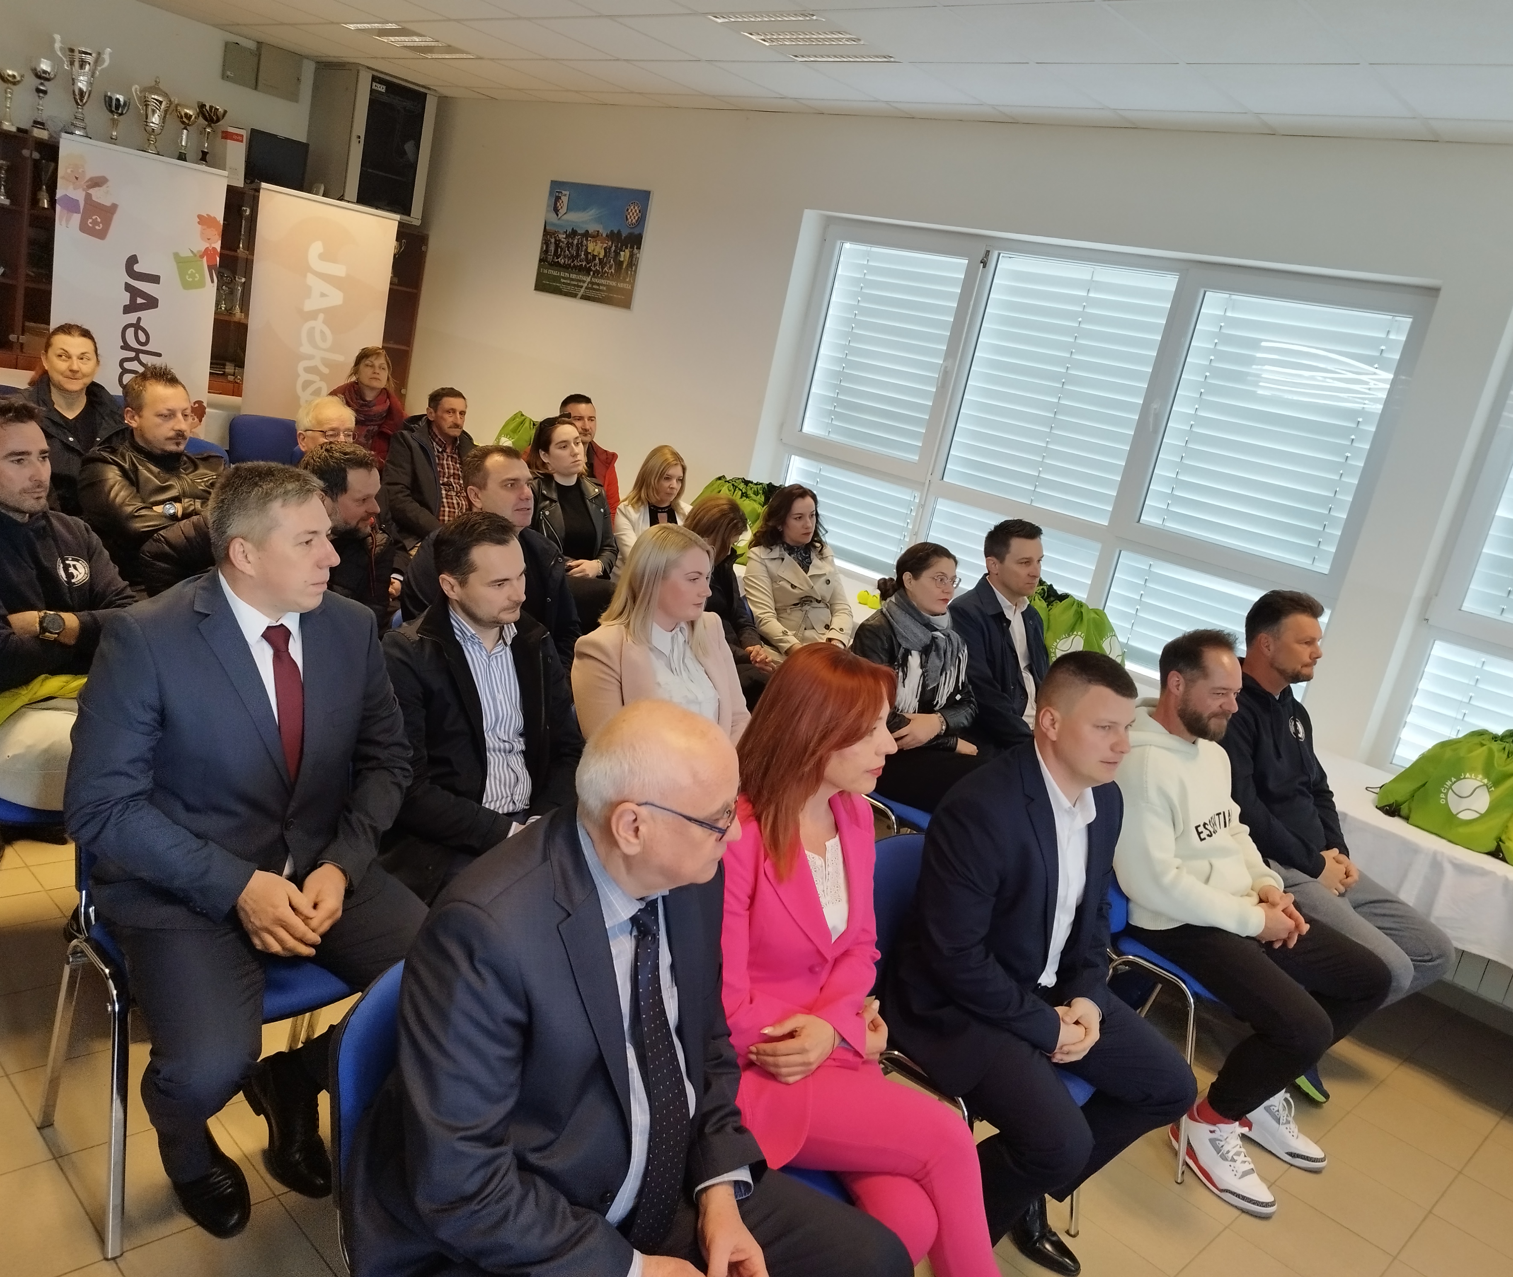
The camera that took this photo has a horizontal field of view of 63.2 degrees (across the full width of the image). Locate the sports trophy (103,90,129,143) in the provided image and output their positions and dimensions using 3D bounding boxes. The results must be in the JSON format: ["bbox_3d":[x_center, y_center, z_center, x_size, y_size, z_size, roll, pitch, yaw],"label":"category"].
[{"bbox_3d":[-3.709,-2.986,7.132,0.150,0.345,0.150,24,18,40],"label":"sports trophy"}]

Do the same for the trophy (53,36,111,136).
[{"bbox_3d":[-3.775,-3.044,6.892,0.180,0.555,0.290,24,18,40],"label":"trophy"}]

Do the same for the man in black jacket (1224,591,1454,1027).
[{"bbox_3d":[1.562,0.597,3.496,0.790,1.380,0.550,24,18,40],"label":"man in black jacket"}]

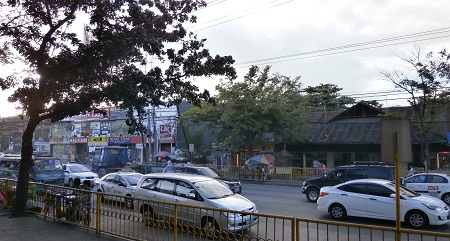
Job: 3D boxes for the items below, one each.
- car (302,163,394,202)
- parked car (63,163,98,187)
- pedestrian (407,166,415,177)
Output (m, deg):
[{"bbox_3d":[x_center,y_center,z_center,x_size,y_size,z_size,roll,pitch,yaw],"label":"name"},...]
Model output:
[{"bbox_3d":[6.165,3.080,16.408,4.750,1.820,1.820,-3,-6,38],"label":"car"},{"bbox_3d":[-10.607,3.763,23.764,4.350,1.480,1.710,-4,-6,39],"label":"parked car"},{"bbox_3d":[11.337,3.562,20.534,0.380,1.520,0.500,-3,-6,38],"label":"pedestrian"}]

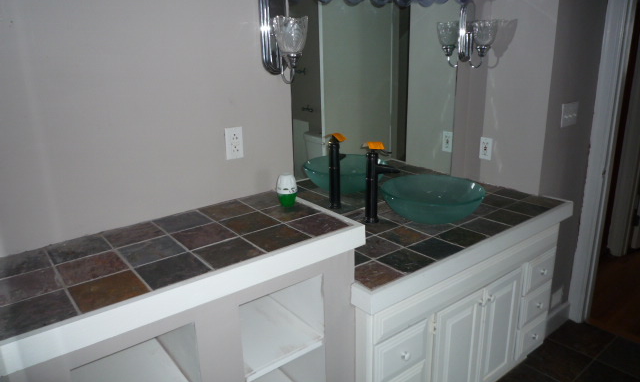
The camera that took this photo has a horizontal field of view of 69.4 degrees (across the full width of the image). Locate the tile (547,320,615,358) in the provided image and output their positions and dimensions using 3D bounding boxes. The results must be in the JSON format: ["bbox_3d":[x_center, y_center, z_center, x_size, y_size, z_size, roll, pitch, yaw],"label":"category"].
[{"bbox_3d":[1.520,0.854,2.676,0.301,0.010,0.264,-15,21,-35],"label":"tile"}]

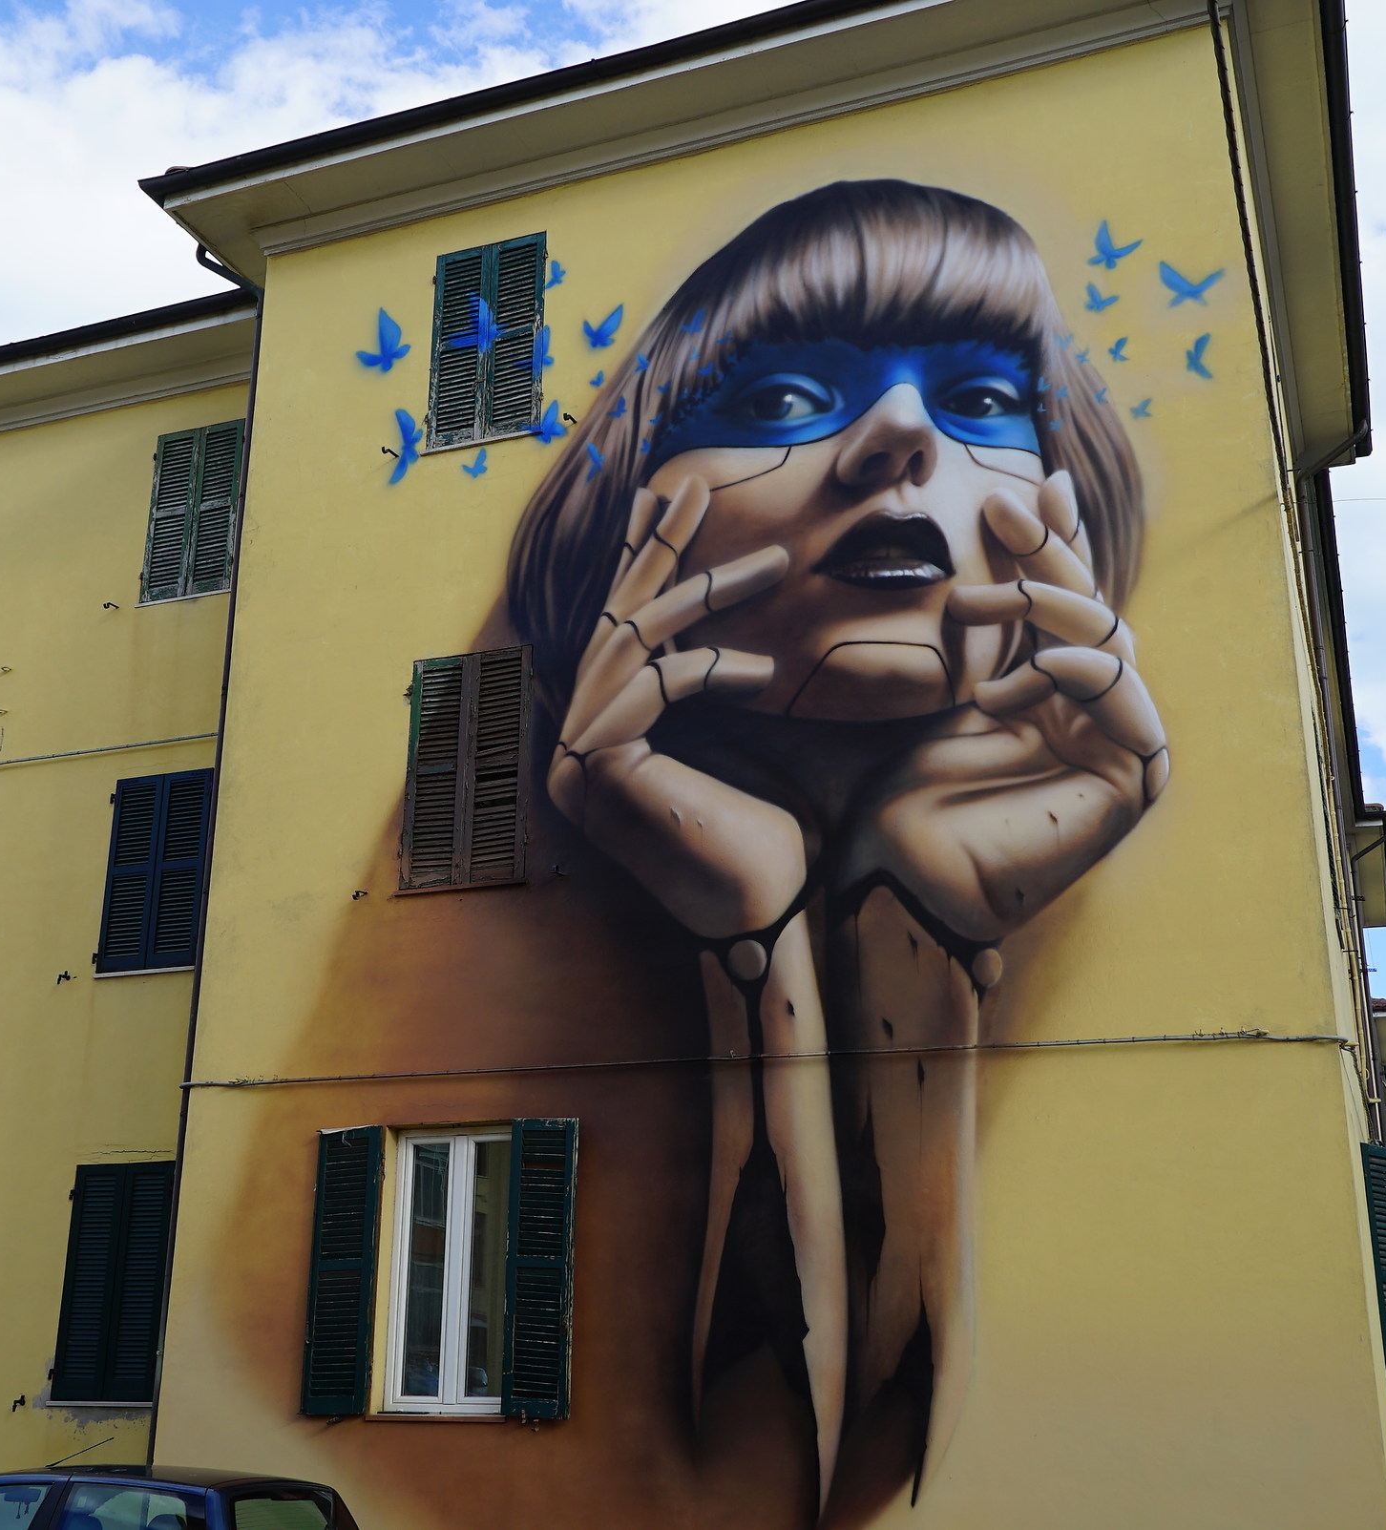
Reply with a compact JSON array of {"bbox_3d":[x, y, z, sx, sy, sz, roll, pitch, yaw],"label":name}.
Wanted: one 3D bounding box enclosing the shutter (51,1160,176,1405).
[{"bbox_3d":[-4.574,4.075,14.097,0.960,1.799,0.060,-7,-20,20],"label":"shutter"}]

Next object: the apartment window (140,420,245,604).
[{"bbox_3d":[-4.537,-2.313,16.228,0.967,1.700,0.060,-7,-20,20],"label":"apartment window"}]

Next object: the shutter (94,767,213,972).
[{"bbox_3d":[-4.574,0.901,15.163,0.985,1.710,0.060,-7,-20,20],"label":"shutter"}]

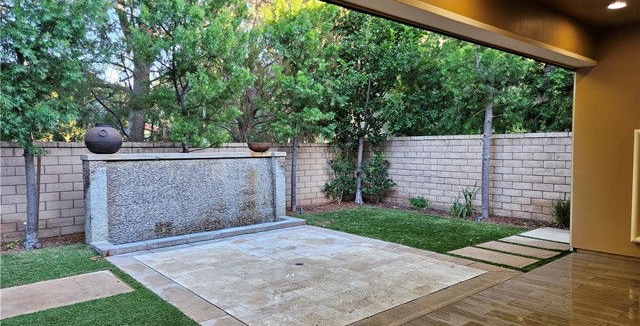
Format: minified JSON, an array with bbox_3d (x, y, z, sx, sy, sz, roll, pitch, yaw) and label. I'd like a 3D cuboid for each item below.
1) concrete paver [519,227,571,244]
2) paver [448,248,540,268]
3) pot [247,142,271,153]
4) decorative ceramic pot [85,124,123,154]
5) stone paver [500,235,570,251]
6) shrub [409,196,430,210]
[{"bbox_3d":[4.136,1.266,7.268,1.064,0.050,1.018,-2,3,-40],"label":"concrete paver"},{"bbox_3d":[2.389,1.324,5.894,0.588,0.050,1.040,-2,3,-40],"label":"paver"},{"bbox_3d":[-1.235,-0.317,8.697,0.506,0.213,0.506,0,2,0],"label":"pot"},{"bbox_3d":[-3.454,-0.377,6.797,0.536,0.476,0.536,-2,3,-40],"label":"decorative ceramic pot"},{"bbox_3d":[3.447,1.290,6.711,0.540,0.050,1.006,-2,3,-40],"label":"stone paver"},{"bbox_3d":[2.502,0.948,10.691,0.430,0.360,0.470,0,2,0],"label":"shrub"}]

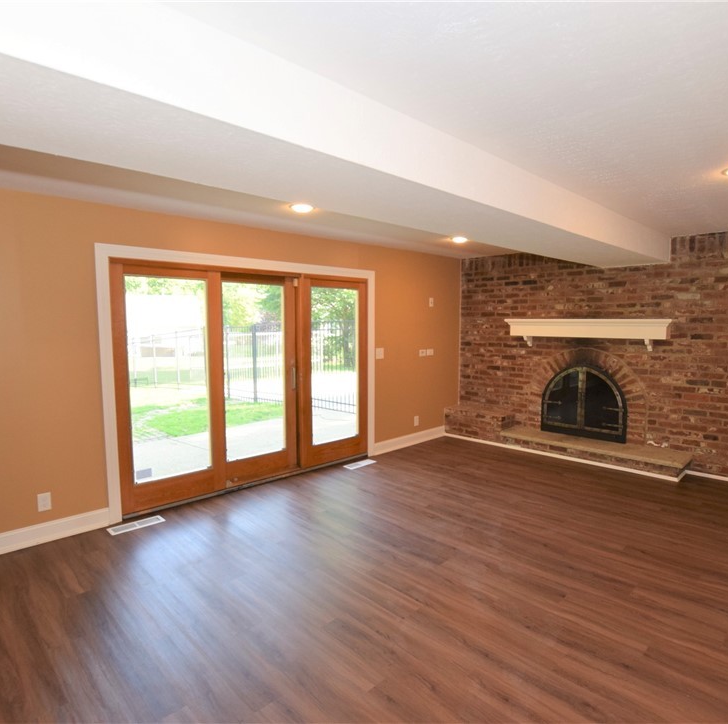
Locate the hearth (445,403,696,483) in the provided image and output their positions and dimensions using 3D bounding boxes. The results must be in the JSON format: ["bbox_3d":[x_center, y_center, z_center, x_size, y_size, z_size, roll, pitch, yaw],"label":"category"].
[{"bbox_3d":[2.268,0.908,5.535,0.400,0.370,2.750,-5,7,-44],"label":"hearth"}]

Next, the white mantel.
[{"bbox_3d":[2.512,-0.325,5.242,0.220,0.345,1.810,-5,7,-44],"label":"white mantel"}]

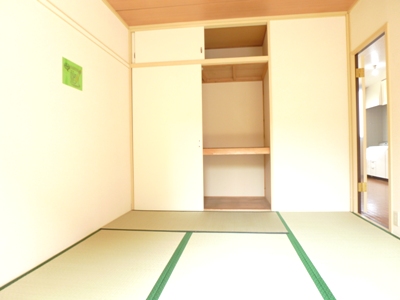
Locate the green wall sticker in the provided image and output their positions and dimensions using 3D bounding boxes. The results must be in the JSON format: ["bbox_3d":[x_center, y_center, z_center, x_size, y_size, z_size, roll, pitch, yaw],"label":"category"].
[{"bbox_3d":[-1.036,-0.614,2.263,0.010,0.204,0.270,-1,0,8],"label":"green wall sticker"}]

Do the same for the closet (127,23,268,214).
[{"bbox_3d":[0.033,-0.378,3.784,1.706,2.241,0.770,-1,0,8],"label":"closet"}]

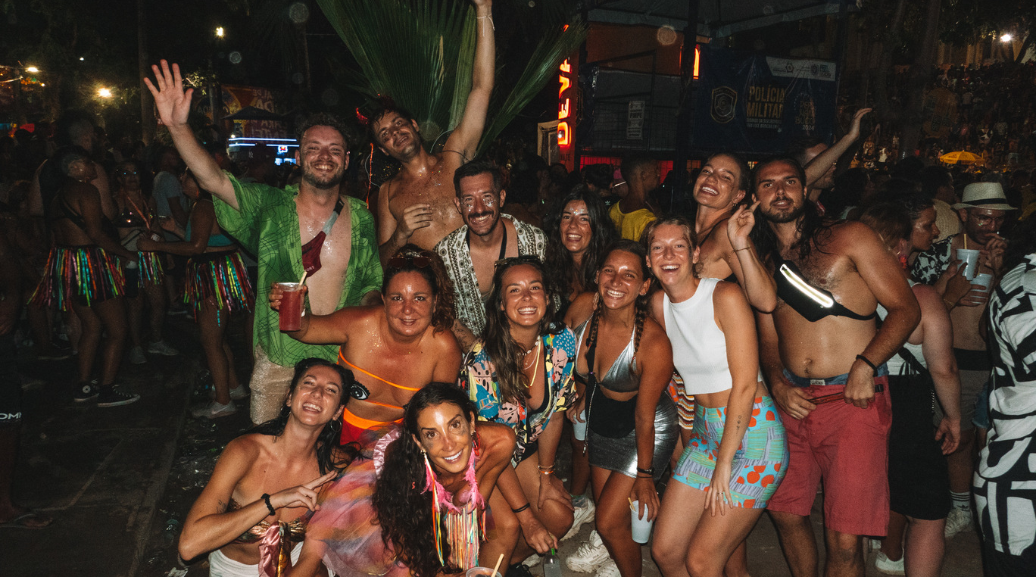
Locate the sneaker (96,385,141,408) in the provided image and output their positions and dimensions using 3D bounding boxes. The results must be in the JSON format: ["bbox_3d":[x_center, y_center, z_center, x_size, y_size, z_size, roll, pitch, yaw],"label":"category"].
[{"bbox_3d":[-2.616,0.689,4.705,0.100,0.110,0.275,9,11,38],"label":"sneaker"}]

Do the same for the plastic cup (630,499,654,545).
[{"bbox_3d":[0.390,0.737,2.270,0.074,0.122,0.074,2,9,0],"label":"plastic cup"}]

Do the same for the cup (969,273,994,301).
[{"bbox_3d":[1.932,-0.003,3.000,0.075,0.122,0.075,2,9,0],"label":"cup"}]

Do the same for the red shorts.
[{"bbox_3d":[1.040,0.550,2.430,0.390,0.510,0.300,8,12,34],"label":"red shorts"}]

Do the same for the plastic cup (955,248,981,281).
[{"bbox_3d":[1.764,-0.092,2.820,0.093,0.123,0.093,-3,10,0],"label":"plastic cup"}]

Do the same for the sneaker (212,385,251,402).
[{"bbox_3d":[-1.944,0.693,4.842,0.265,0.105,0.095,-1,9,-17],"label":"sneaker"}]

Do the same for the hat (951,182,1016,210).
[{"bbox_3d":[2.169,-0.430,3.350,0.255,0.120,0.285,1,16,-6],"label":"hat"}]

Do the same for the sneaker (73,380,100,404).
[{"bbox_3d":[-2.857,0.683,4.833,0.270,0.140,0.100,-7,13,-40],"label":"sneaker"}]

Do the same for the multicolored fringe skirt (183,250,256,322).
[{"bbox_3d":[-1.928,-0.047,4.650,0.420,0.400,0.420,2,9,3],"label":"multicolored fringe skirt"}]

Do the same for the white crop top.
[{"bbox_3d":[0.593,0.145,2.220,0.310,0.345,0.225,-1,22,41],"label":"white crop top"}]

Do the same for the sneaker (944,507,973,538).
[{"bbox_3d":[2.042,1.071,3.364,0.290,0.120,0.110,-6,12,-37],"label":"sneaker"}]

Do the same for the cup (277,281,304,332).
[{"bbox_3d":[-0.595,0.048,1.880,0.063,0.122,0.063,2,9,0],"label":"cup"}]

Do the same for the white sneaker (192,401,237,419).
[{"bbox_3d":[-1.934,0.770,4.578,0.275,0.100,0.100,-3,11,-25],"label":"white sneaker"}]

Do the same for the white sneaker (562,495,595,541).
[{"bbox_3d":[0.259,1.003,3.225,0.105,0.130,0.285,7,11,32],"label":"white sneaker"}]

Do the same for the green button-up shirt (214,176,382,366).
[{"bbox_3d":[-0.806,-0.055,2.640,0.600,0.700,0.320,-1,10,-14],"label":"green button-up shirt"}]

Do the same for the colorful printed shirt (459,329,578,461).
[{"bbox_3d":[-0.015,0.365,2.420,0.410,0.480,0.300,0,28,-7],"label":"colorful printed shirt"}]

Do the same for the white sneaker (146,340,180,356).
[{"bbox_3d":[-2.903,0.487,5.885,0.275,0.110,0.100,3,10,11],"label":"white sneaker"}]

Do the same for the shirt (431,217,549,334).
[{"bbox_3d":[-0.080,0.060,2.620,0.460,0.620,0.320,1,23,-2],"label":"shirt"}]

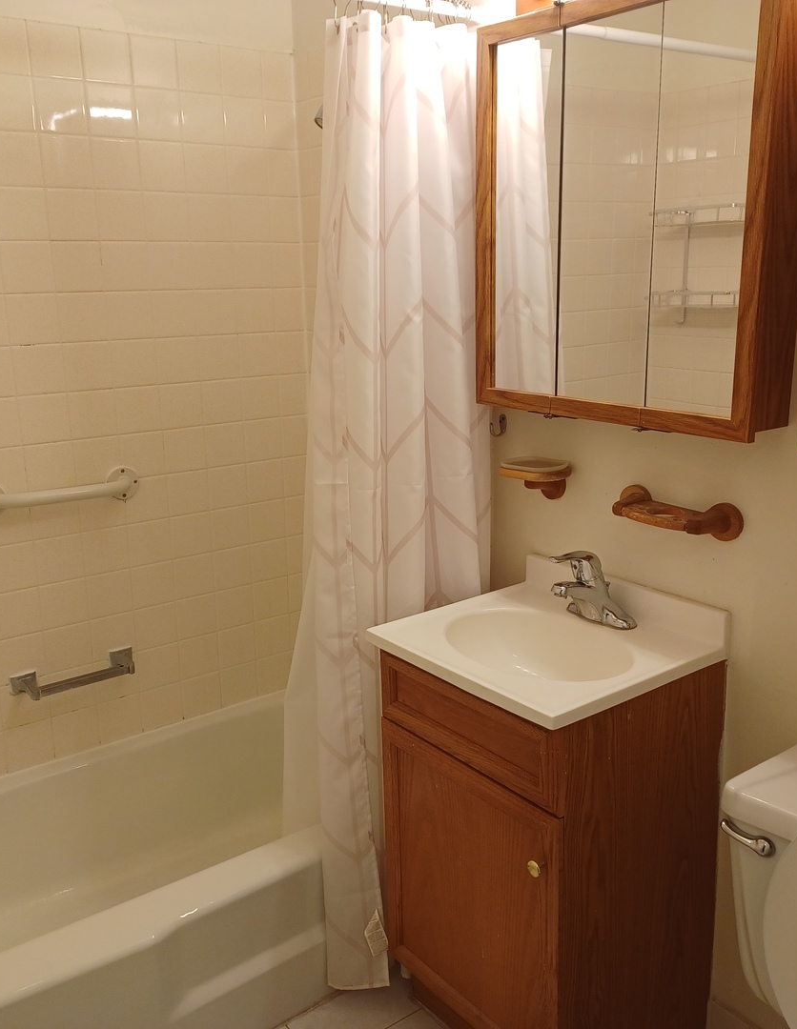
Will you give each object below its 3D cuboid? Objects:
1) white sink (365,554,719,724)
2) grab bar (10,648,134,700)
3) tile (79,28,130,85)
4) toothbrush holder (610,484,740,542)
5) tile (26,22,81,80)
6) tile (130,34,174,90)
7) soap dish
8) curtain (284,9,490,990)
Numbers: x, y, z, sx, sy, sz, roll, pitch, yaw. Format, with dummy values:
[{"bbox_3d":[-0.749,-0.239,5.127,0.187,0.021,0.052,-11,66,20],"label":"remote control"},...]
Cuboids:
[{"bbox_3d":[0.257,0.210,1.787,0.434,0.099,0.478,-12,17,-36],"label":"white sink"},{"bbox_3d":[-0.756,0.381,2.348,0.289,0.047,0.065,-11,17,-35],"label":"grab bar"},{"bbox_3d":[-0.637,-0.995,2.160,0.108,0.107,0.010,-11,17,-35],"label":"tile"},{"bbox_3d":[0.469,0.002,1.749,0.076,0.067,0.265,-12,17,-36],"label":"toothbrush holder"},{"bbox_3d":[-0.727,-0.979,2.097,0.108,0.108,0.010,-11,17,-35],"label":"tile"},{"bbox_3d":[-0.549,-1.012,2.223,0.108,0.108,0.010,-11,17,-35],"label":"tile"},{"bbox_3d":[0.260,-0.058,1.899,0.112,0.079,0.130,-11,17,-35],"label":"soap dish"},{"bbox_3d":[0.027,0.035,1.956,0.440,1.850,0.165,-11,17,-35],"label":"curtain"}]

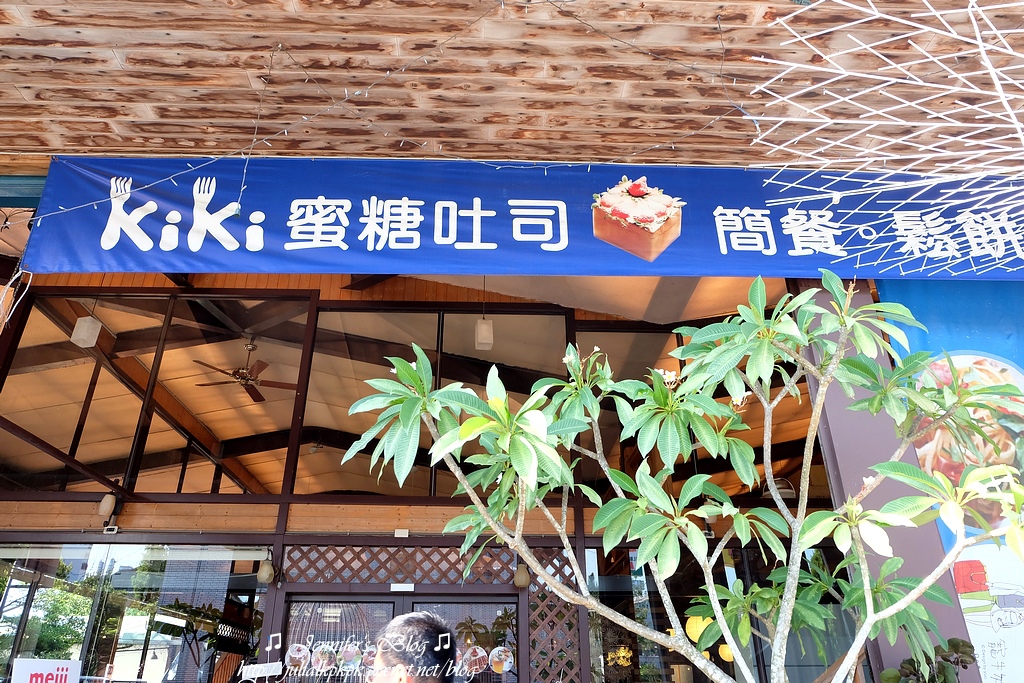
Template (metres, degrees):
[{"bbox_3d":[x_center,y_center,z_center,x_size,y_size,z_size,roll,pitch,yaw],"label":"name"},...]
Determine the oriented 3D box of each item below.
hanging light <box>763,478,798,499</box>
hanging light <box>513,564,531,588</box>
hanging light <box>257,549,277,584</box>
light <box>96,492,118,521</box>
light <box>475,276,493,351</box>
[{"bbox_3d":[2.831,1.574,7.211,0.340,0.220,0.340,1,-26,-1],"label":"hanging light"},{"bbox_3d":[0.083,1.878,5.472,0.130,0.180,0.140,1,-26,-1],"label":"hanging light"},{"bbox_3d":[-1.957,1.793,5.441,0.130,0.250,0.140,1,-26,-1],"label":"hanging light"},{"bbox_3d":[-3.337,1.357,5.633,0.125,0.200,0.135,1,-26,-1],"label":"light"},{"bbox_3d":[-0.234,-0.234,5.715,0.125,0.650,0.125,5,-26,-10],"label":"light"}]

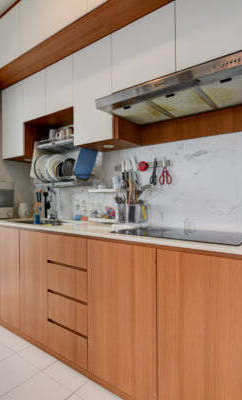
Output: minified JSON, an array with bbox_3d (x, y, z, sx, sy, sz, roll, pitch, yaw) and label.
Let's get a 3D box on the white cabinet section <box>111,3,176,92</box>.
[{"bbox_3d":[0.214,-0.910,1.561,0.443,0.401,0.317,0,0,35],"label":"white cabinet section"}]

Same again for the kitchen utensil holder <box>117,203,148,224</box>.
[{"bbox_3d":[0.085,0.113,1.845,0.230,0.151,0.100,0,0,36],"label":"kitchen utensil holder"}]

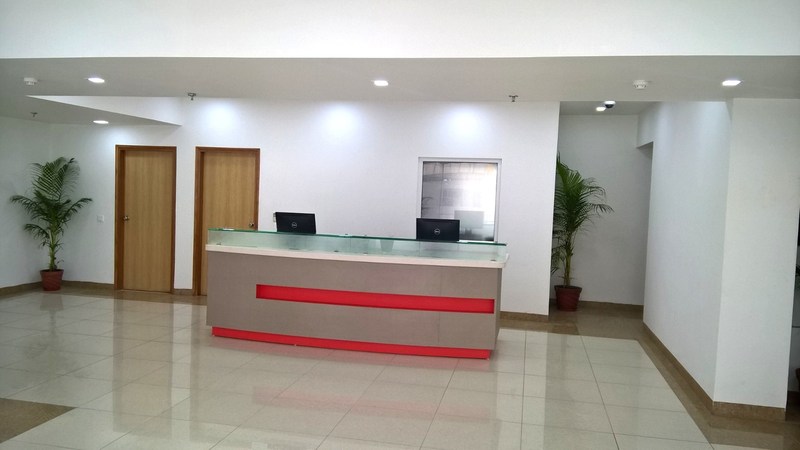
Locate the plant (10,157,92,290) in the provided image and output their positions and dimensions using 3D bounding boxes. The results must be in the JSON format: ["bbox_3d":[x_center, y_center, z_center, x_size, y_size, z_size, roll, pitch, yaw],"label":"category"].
[{"bbox_3d":[-4.792,0.002,8.759,0.830,1.840,0.800,3,3,12],"label":"plant"}]

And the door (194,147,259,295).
[{"bbox_3d":[-2.369,-0.020,8.730,0.936,2.050,0.120,3,3,12],"label":"door"}]

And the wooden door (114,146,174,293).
[{"bbox_3d":[-3.571,-0.074,8.980,0.942,2.050,0.120,3,3,12],"label":"wooden door"}]

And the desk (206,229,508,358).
[{"bbox_3d":[-0.443,0.643,6.528,3.020,1.105,0.920,3,3,12],"label":"desk"}]

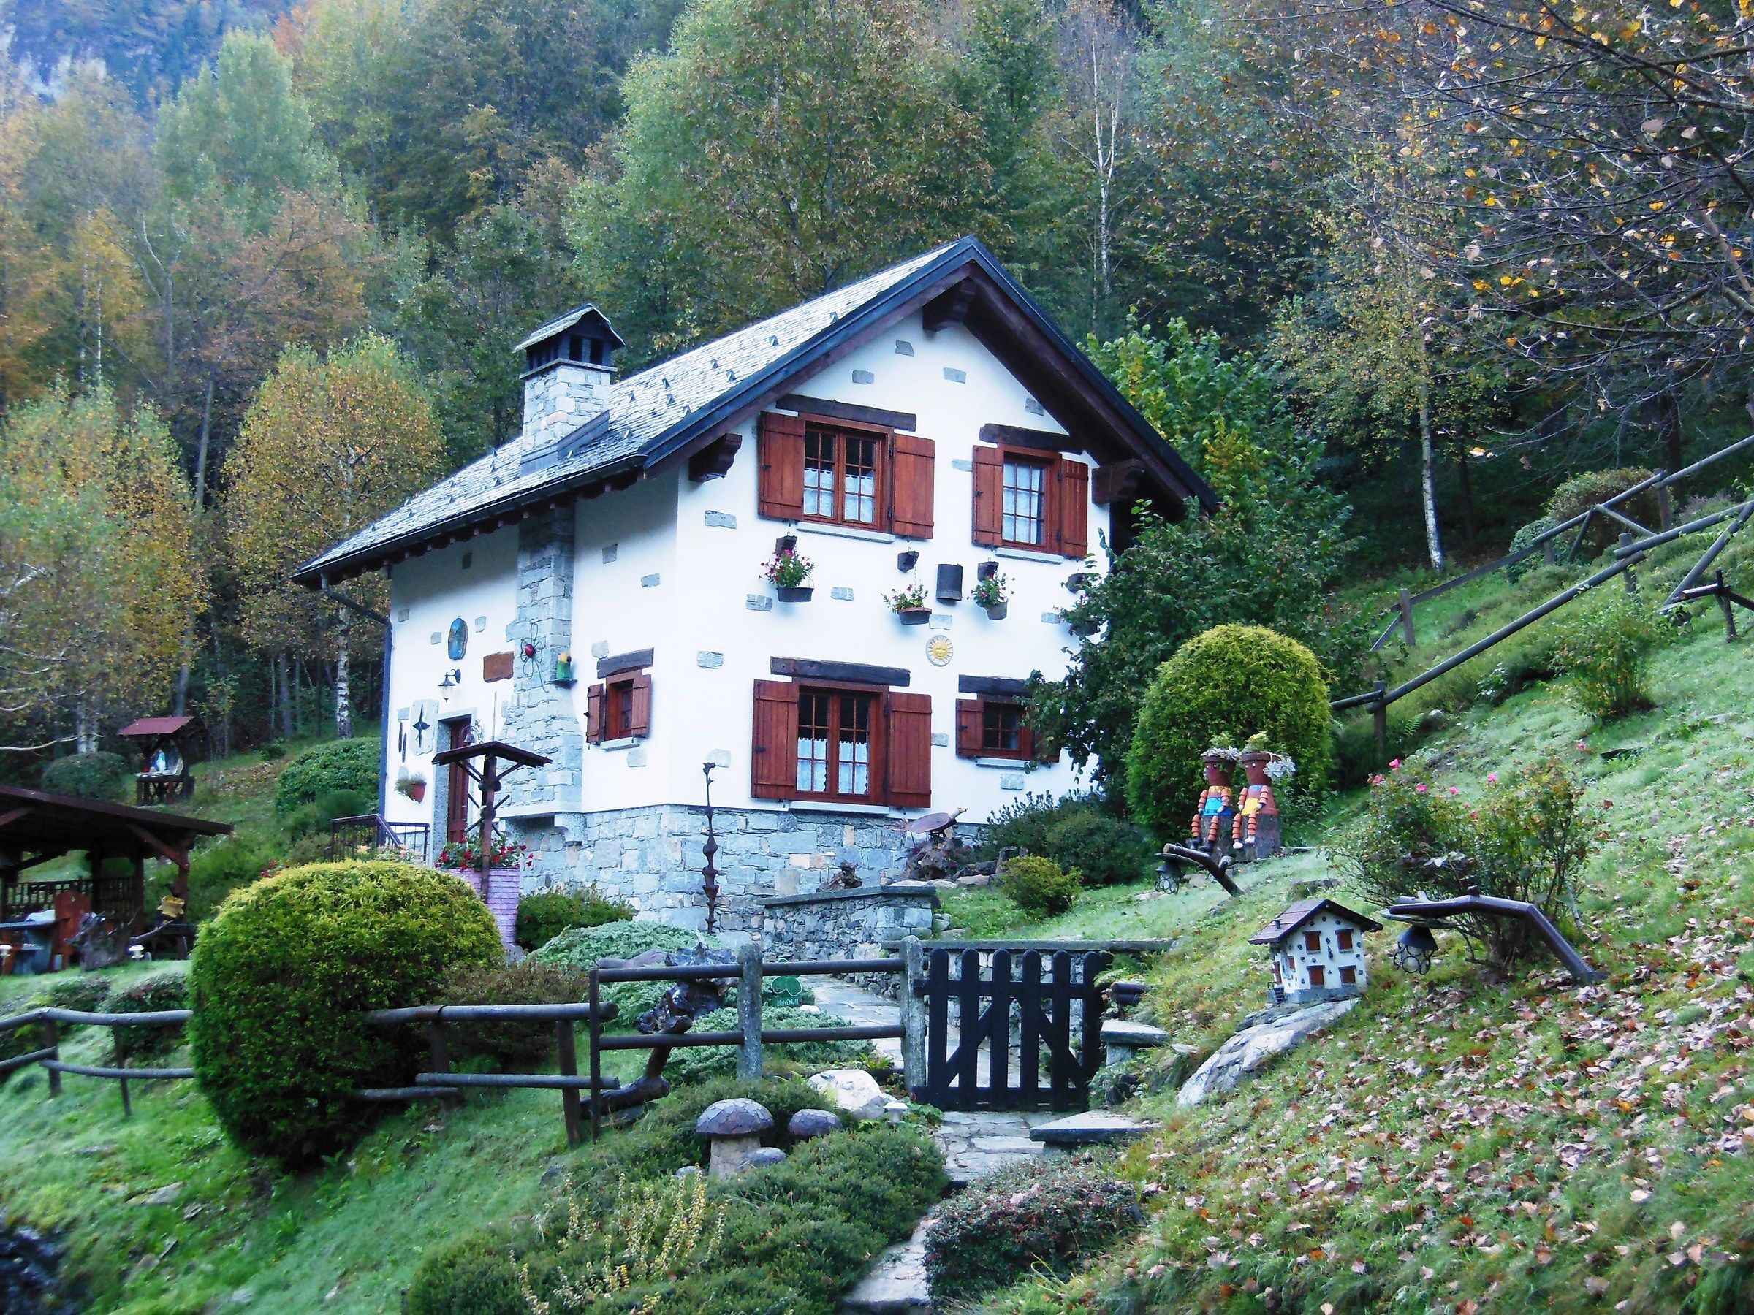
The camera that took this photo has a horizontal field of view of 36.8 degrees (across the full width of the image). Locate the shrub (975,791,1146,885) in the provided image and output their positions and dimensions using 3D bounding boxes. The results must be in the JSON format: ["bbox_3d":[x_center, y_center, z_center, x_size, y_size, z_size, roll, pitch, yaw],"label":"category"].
[{"bbox_3d":[1.782,1.736,25.200,1.500,0.900,1.150,6,-8,-32],"label":"shrub"}]

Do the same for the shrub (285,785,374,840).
[{"bbox_3d":[-7.281,2.066,35.000,1.300,0.800,1.100,2,-8,-12],"label":"shrub"}]

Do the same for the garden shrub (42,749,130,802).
[{"bbox_3d":[-12.904,1.979,43.000,1.550,1.050,1.400,3,-8,-17],"label":"garden shrub"}]

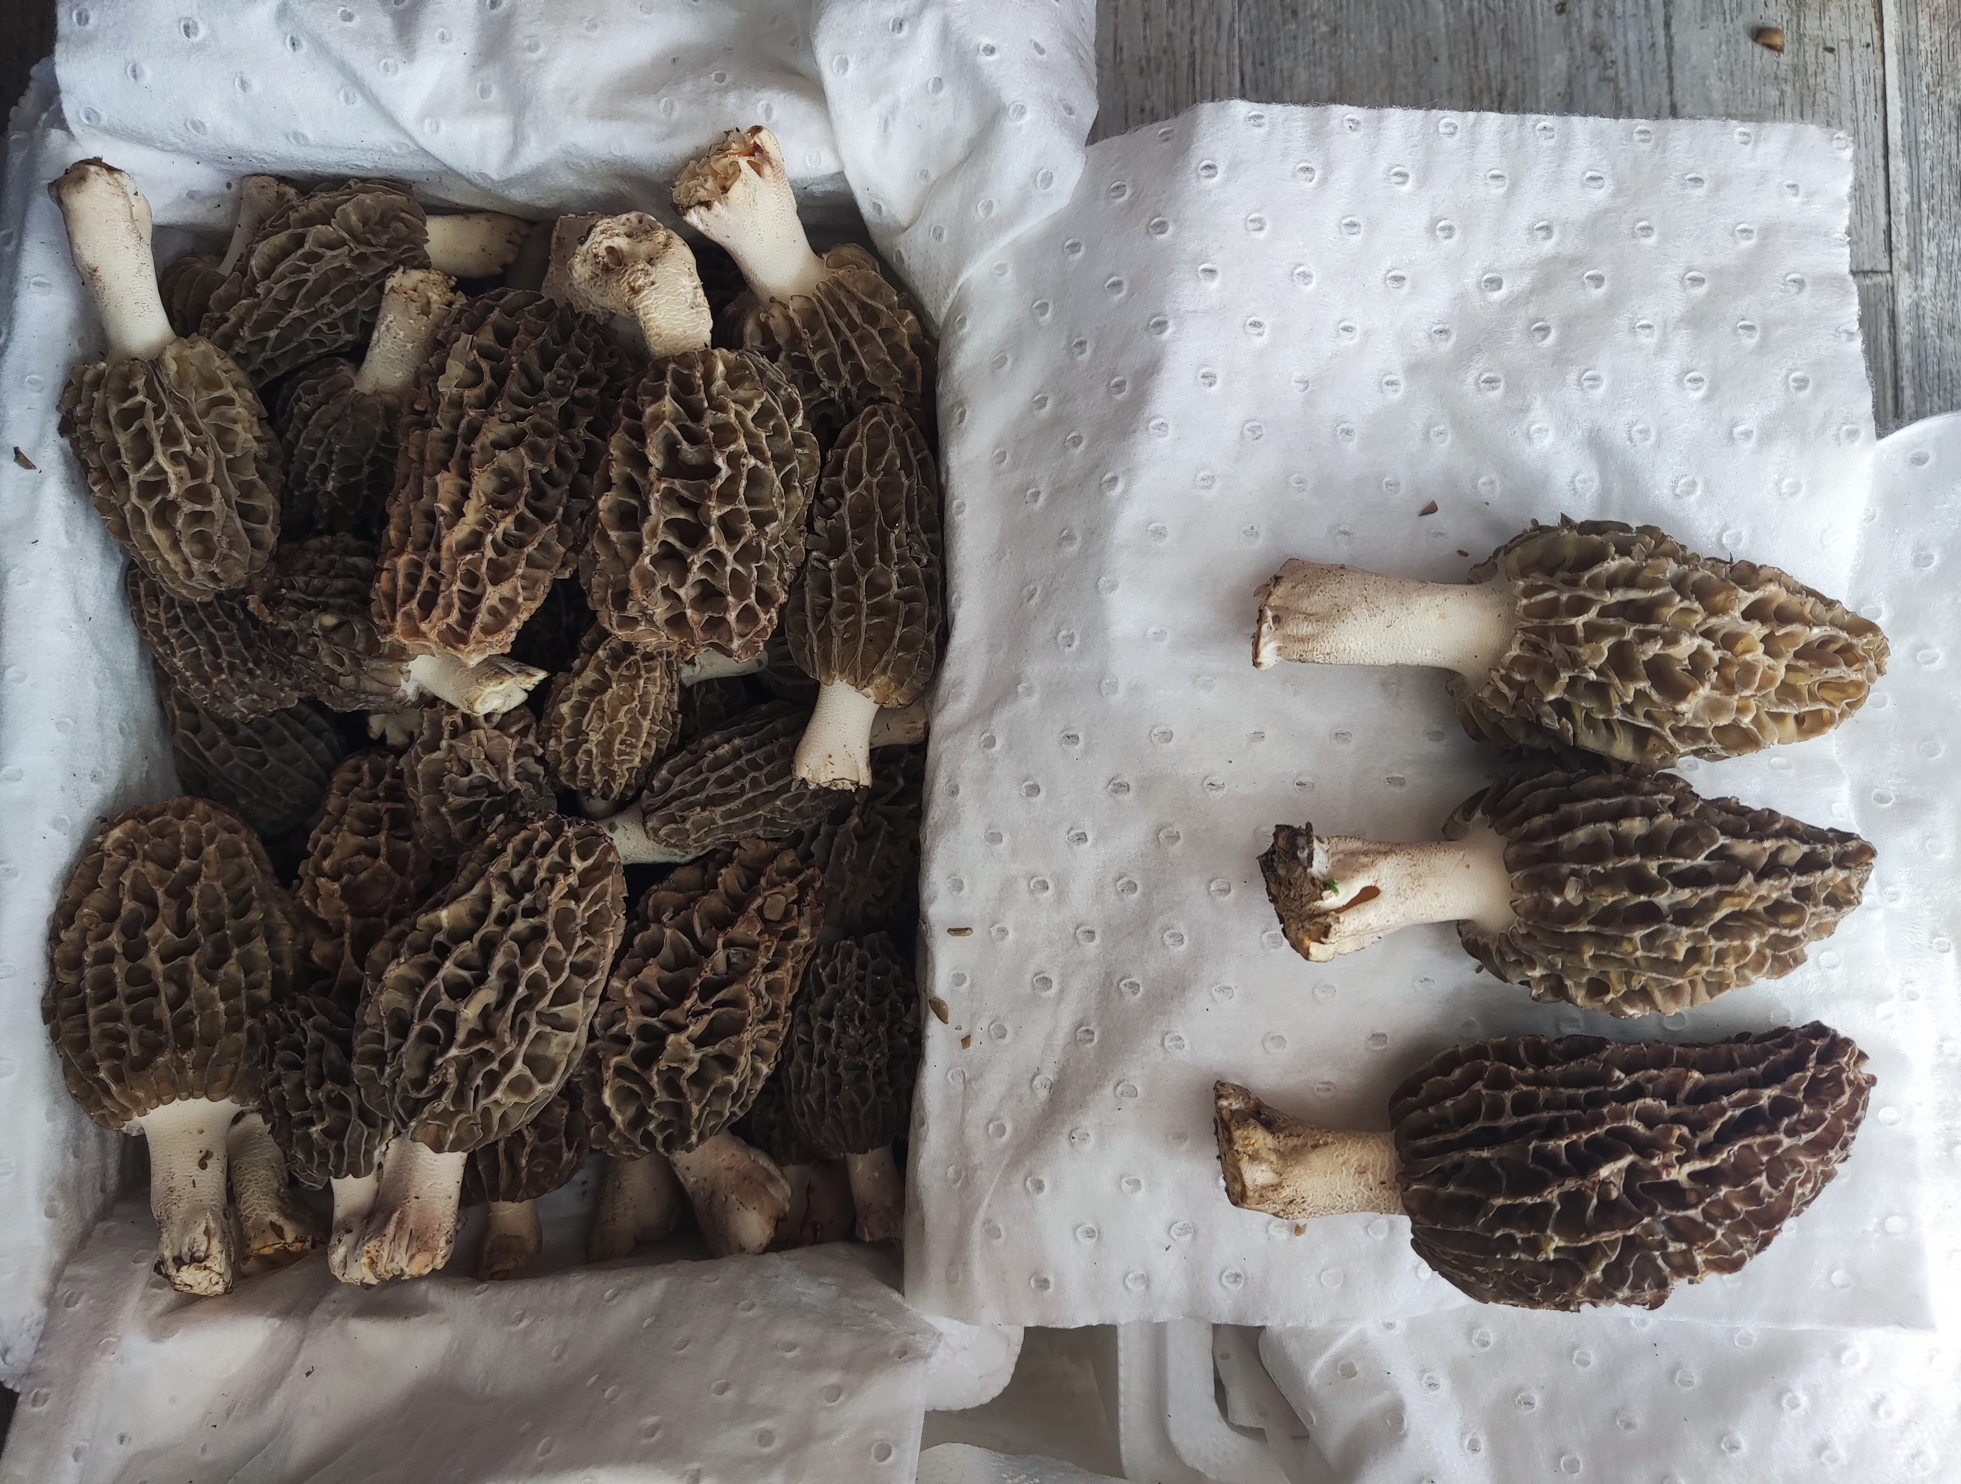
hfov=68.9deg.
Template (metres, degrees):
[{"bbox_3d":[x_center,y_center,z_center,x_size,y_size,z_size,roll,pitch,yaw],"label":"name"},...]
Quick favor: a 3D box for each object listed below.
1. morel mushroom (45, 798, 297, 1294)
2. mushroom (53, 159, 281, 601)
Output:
[{"bbox_3d":[-0.181,0.068,0.321,0.056,0.054,0.113,-3,90,0],"label":"morel mushroom"},{"bbox_3d":[-0.174,-0.077,0.305,0.045,0.044,0.098,-16,96,0],"label":"mushroom"}]

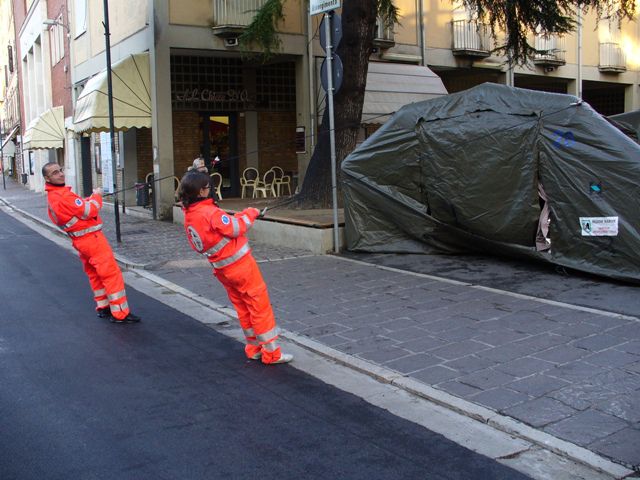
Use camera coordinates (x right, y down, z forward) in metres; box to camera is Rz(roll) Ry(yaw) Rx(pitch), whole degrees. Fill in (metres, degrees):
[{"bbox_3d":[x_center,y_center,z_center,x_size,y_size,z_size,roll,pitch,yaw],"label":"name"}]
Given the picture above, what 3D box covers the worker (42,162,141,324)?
[{"bbox_3d":[-2.497,0.041,7.398,0.580,1.780,0.560,-23,15,-25],"label":"worker"}]

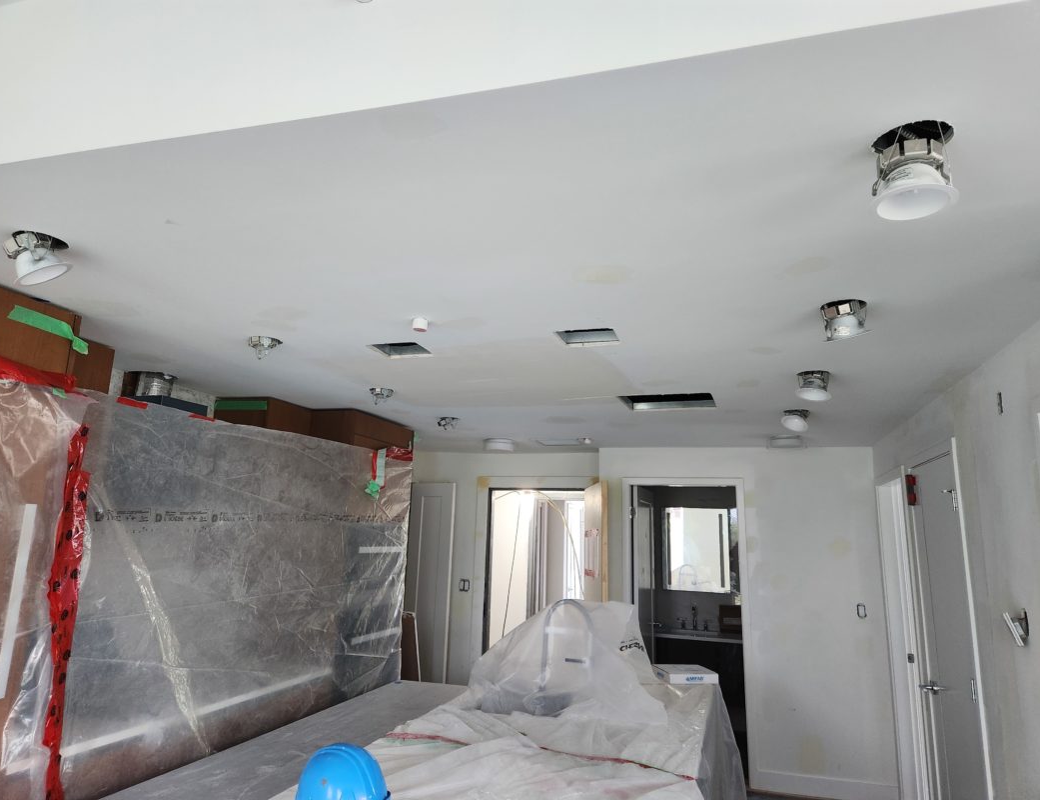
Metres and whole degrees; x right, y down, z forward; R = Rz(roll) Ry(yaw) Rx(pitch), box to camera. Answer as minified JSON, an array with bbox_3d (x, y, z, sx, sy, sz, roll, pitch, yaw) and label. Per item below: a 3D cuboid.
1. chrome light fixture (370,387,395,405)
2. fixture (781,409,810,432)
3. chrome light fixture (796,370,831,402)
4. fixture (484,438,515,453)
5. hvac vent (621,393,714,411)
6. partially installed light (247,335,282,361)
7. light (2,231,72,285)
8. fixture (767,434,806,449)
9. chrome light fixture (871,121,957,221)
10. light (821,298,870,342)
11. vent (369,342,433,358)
[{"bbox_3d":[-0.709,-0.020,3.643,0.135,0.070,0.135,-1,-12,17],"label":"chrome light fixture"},{"bbox_3d":[1.488,0.114,3.814,0.140,0.100,0.140,-1,-12,17],"label":"fixture"},{"bbox_3d":[1.235,-0.055,2.979,0.140,0.106,0.140,-1,-12,17],"label":"chrome light fixture"},{"bbox_3d":[-0.158,0.344,5.343,0.230,0.075,0.230,2,-11,0],"label":"fixture"},{"bbox_3d":[0.776,-0.018,3.695,0.450,0.075,0.390,-1,-12,17],"label":"hvac vent"},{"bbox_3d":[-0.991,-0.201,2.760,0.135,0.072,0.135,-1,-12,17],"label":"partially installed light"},{"bbox_3d":[-1.260,-0.363,1.853,0.142,0.100,0.142,-1,-12,17],"label":"light"},{"bbox_3d":[1.765,0.279,4.688,0.220,0.070,0.220,-1,-12,17],"label":"fixture"},{"bbox_3d":[0.694,-0.403,1.250,0.137,0.124,0.137,-1,-12,17],"label":"chrome light fixture"},{"bbox_3d":[0.973,-0.235,2.123,0.138,0.100,0.138,-1,-12,17],"label":"light"},{"bbox_3d":[-0.472,-0.216,2.849,0.200,0.055,0.220,-1,-12,17],"label":"vent"}]

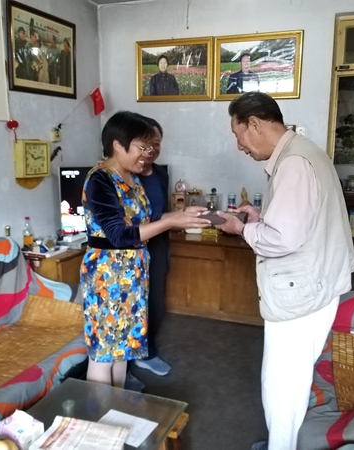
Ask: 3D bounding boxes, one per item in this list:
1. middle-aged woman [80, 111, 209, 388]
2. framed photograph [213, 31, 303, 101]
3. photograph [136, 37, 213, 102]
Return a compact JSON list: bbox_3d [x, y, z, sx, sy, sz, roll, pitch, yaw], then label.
[{"bbox_3d":[-0.166,0.299,2.076,0.560,1.600,0.460,6,13,27],"label":"middle-aged woman"},{"bbox_3d":[0.678,-1.334,3.813,0.743,0.535,0.035,4,16,20],"label":"framed photograph"},{"bbox_3d":[-0.028,-1.389,4.066,0.727,0.532,0.035,4,16,20],"label":"photograph"}]

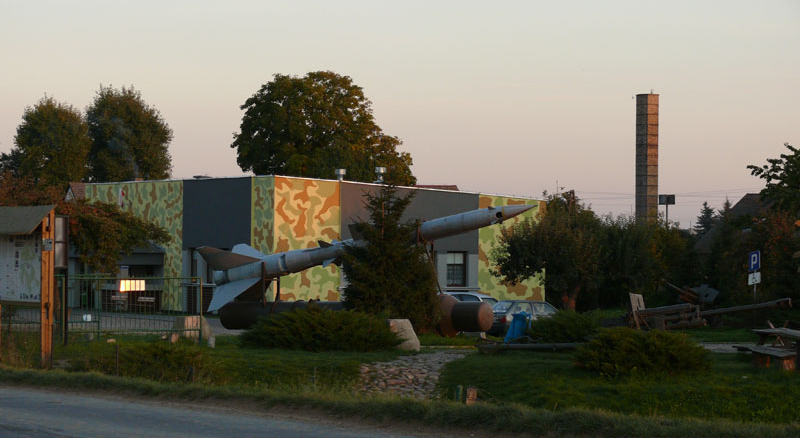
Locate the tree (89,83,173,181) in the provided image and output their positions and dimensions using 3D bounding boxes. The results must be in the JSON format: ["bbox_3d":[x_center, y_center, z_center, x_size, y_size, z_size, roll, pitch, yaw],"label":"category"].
[{"bbox_3d":[-16.386,-1.517,140.000,5.600,13.141,5.600,1,-1,-7],"label":"tree"}]

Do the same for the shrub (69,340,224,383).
[{"bbox_3d":[-4.143,2.322,38.107,2.500,0.720,1.600,0,-1,0],"label":"shrub"}]

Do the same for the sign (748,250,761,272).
[{"bbox_3d":[14.419,1.688,94.000,0.600,0.750,0.050,0,-1,30],"label":"sign"}]

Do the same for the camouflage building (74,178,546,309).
[{"bbox_3d":[-3.590,1.153,95.447,13.890,5.100,13.150,1,-2,-40],"label":"camouflage building"}]

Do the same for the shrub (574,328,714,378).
[{"bbox_3d":[4.106,2.237,39.134,2.283,0.800,1.900,0,-1,6],"label":"shrub"}]

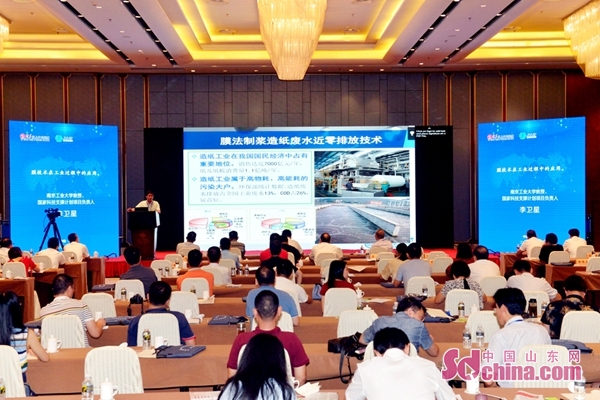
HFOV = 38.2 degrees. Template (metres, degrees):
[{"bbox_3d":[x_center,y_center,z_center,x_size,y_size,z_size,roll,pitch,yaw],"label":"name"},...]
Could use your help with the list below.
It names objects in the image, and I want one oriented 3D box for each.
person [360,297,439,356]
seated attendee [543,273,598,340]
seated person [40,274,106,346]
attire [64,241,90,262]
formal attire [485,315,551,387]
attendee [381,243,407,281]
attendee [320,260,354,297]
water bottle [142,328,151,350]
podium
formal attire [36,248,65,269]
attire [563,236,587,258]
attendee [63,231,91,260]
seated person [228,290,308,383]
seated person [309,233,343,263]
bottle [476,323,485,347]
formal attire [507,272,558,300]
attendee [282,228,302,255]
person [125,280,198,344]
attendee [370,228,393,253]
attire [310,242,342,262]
[{"bbox_3d":[0.712,1.316,6.200,0.570,1.200,0.880,0,0,7],"label":"person"},{"bbox_3d":[2.506,1.328,8.000,0.560,1.250,0.750,0,0,0],"label":"seated attendee"},{"bbox_3d":[-2.035,1.297,7.750,0.530,1.260,0.820,0,0,7],"label":"seated person"},{"bbox_3d":[-4.185,1.086,16.300,0.500,0.640,0.420,0,0,14],"label":"attire"},{"bbox_3d":[1.511,1.112,6.020,0.470,0.640,0.440,0,0,-17],"label":"formal attire"},{"bbox_3d":[1.467,1.271,12.650,0.500,1.260,0.800,0,0,0],"label":"attendee"},{"bbox_3d":[0.409,1.282,9.450,0.460,1.260,0.800,0,0,17],"label":"attendee"},{"bbox_3d":[-1.251,1.130,7.060,0.063,0.178,0.063,0,0,0],"label":"water bottle"},{"bbox_3d":[-3.933,0.888,21.750,0.700,1.210,0.520,0,0,-2],"label":"podium"},{"bbox_3d":[-4.301,1.118,15.000,0.520,0.620,0.450,0,0,12],"label":"formal attire"},{"bbox_3d":[5.512,1.048,17.400,0.500,0.650,0.420,0,0,-1],"label":"attire"},{"bbox_3d":[-4.297,1.273,16.700,0.520,1.300,0.800,0,0,7],"label":"attendee"},{"bbox_3d":[-0.231,1.300,6.350,0.580,1.280,0.750,0,0,0],"label":"seated person"},{"bbox_3d":[0.503,1.285,16.450,0.580,1.290,0.750,0,0,0],"label":"seated person"},{"bbox_3d":[1.375,1.037,6.600,0.062,0.170,0.062,0,0,0],"label":"bottle"},{"bbox_3d":[2.509,1.097,9.350,0.560,0.650,0.480,0,0,3],"label":"formal attire"},{"bbox_3d":[-0.239,1.293,18.000,0.540,1.280,0.750,0,0,0],"label":"attendee"},{"bbox_3d":[-1.191,1.266,7.400,0.540,1.200,0.800,0,0,4],"label":"person"},{"bbox_3d":[1.599,1.207,16.800,0.480,1.260,0.800,0,0,-2],"label":"attendee"},{"bbox_3d":[0.500,1.085,16.350,0.580,0.660,0.420,0,0,0],"label":"attire"}]

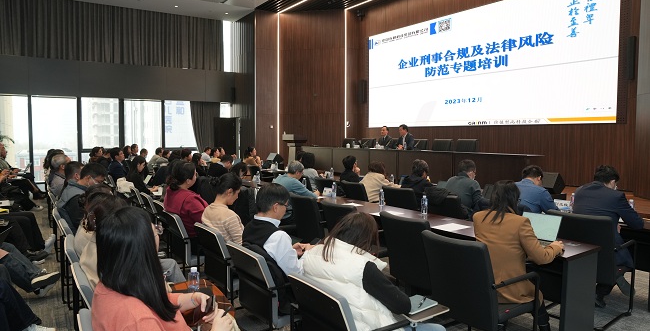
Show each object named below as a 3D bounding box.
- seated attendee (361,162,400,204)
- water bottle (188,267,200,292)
[{"bbox_3d":[0.882,0.568,6.655,0.850,1.290,0.560,-2,4,-32],"label":"seated attendee"},{"bbox_3d":[-0.729,0.667,2.427,0.063,0.195,0.063,-3,5,-34],"label":"water bottle"}]

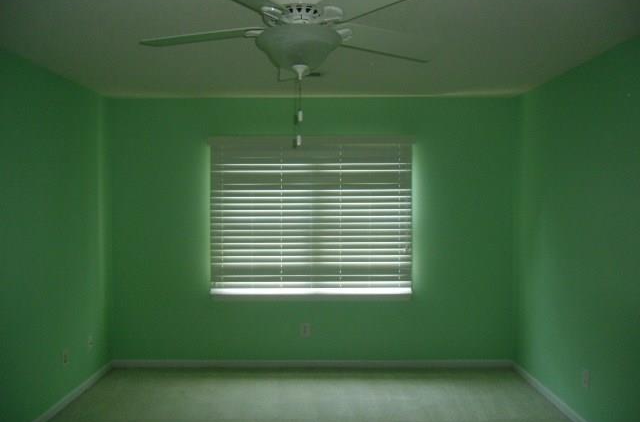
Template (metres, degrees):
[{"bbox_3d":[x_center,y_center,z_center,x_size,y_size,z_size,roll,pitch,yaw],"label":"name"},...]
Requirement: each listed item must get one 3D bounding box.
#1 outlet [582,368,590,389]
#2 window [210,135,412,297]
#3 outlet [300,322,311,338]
[{"bbox_3d":[1.738,1.097,3.255,0.010,0.118,0.073,0,2,0],"label":"outlet"},{"bbox_3d":[-0.072,0.046,4.375,1.781,1.405,0.070,0,2,0],"label":"window"},{"bbox_3d":[-0.129,1.054,4.441,0.073,0.118,0.010,0,2,0],"label":"outlet"}]

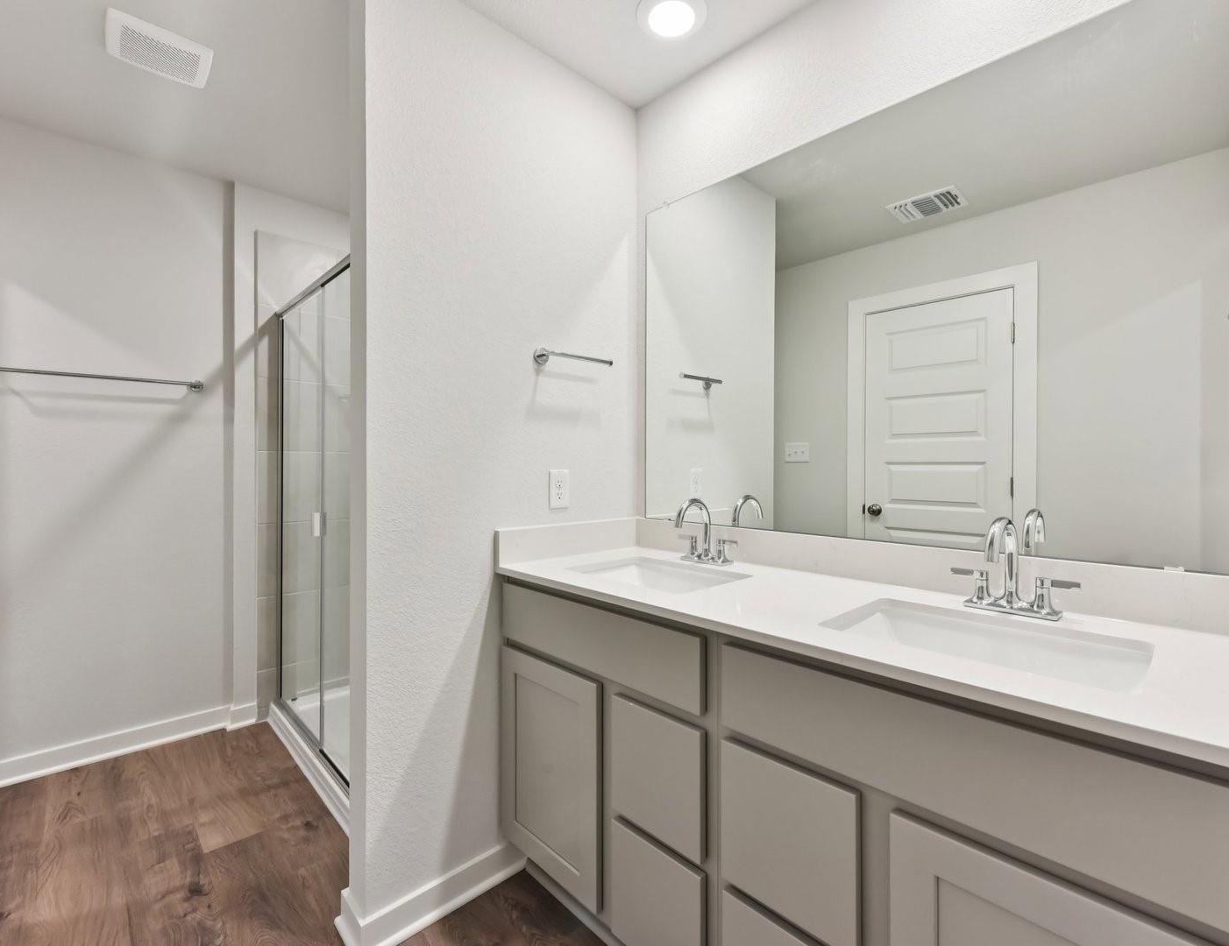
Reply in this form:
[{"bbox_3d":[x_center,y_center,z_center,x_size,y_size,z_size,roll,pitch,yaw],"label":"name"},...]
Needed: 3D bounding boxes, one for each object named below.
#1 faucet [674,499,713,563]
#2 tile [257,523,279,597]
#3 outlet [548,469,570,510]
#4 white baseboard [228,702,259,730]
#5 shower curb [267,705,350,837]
[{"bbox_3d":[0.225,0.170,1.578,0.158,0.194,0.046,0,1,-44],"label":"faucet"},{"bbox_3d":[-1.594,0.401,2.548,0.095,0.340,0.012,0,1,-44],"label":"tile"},{"bbox_3d":[-0.173,0.052,1.720,0.079,0.122,0.008,0,1,-44],"label":"outlet"},{"bbox_3d":[-1.677,1.098,2.485,0.114,0.084,0.031,0,1,-44],"label":"white baseboard"},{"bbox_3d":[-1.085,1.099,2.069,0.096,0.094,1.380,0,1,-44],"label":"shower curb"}]

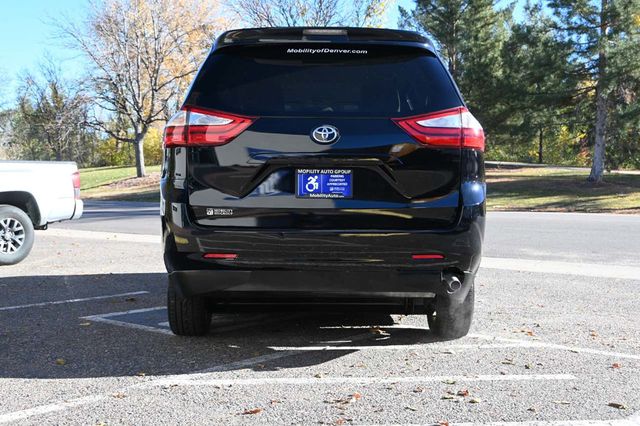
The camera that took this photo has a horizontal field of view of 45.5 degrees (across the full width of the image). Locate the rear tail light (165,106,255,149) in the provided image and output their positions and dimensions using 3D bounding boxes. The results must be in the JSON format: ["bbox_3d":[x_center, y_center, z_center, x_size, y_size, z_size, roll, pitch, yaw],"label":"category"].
[{"bbox_3d":[-0.642,-0.488,4.360,0.560,0.245,0.310,0,2,-1],"label":"rear tail light"}]

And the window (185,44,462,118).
[{"bbox_3d":[0.020,-0.753,4.410,1.600,0.490,0.190,0,-21,-1],"label":"window"}]

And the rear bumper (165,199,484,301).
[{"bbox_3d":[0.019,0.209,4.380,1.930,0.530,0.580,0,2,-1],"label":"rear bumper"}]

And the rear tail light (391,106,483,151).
[{"bbox_3d":[0.685,-0.482,4.360,0.560,0.245,0.310,0,2,-1],"label":"rear tail light"}]

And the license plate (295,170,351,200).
[{"bbox_3d":[0.025,-0.159,4.170,0.312,0.160,0.020,0,2,-1],"label":"license plate"}]

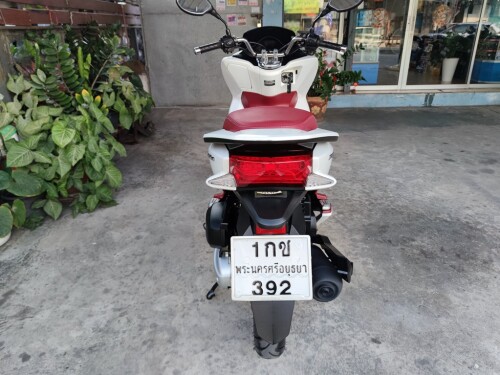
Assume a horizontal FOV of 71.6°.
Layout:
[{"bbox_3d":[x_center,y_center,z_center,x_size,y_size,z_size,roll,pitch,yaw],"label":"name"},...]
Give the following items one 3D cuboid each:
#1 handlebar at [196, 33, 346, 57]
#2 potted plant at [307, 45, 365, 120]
[{"bbox_3d":[0.102,-0.716,1.744,0.740,0.130,0.200,1,21,3],"label":"handlebar"},{"bbox_3d":[1.238,-1.608,5.334,0.830,1.060,0.720,-1,21,0],"label":"potted plant"}]

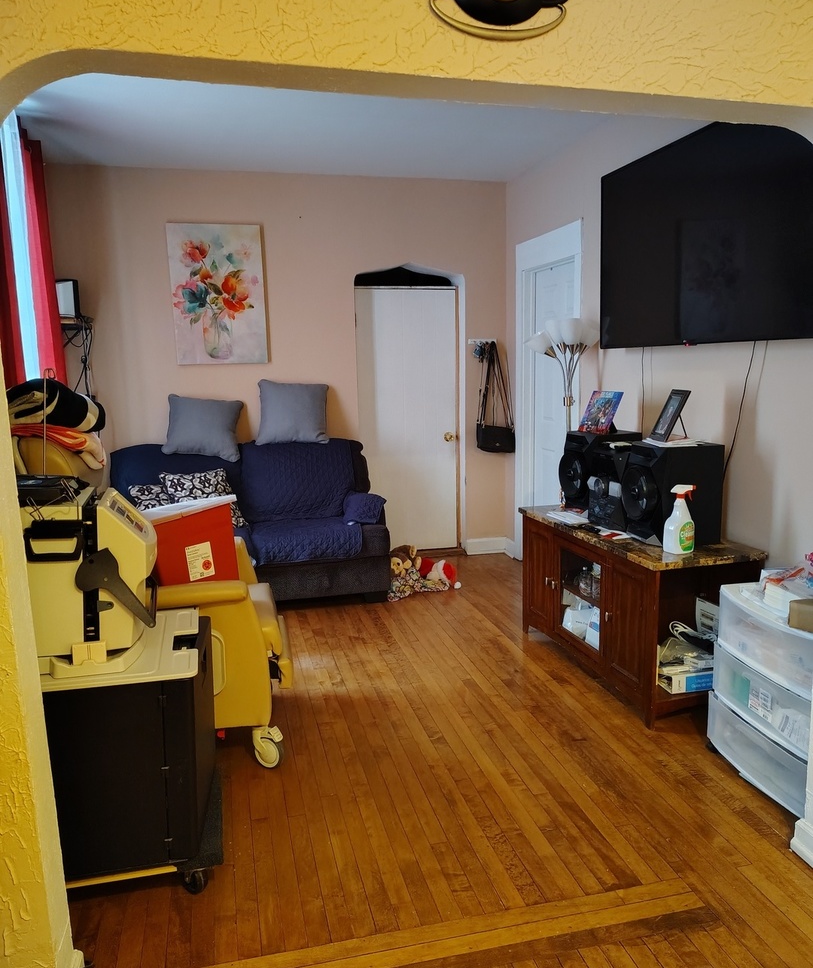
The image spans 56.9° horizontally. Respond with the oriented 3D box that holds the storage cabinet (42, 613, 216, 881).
[{"bbox_3d":[-0.849,0.708,2.120,0.610,0.515,0.560,-3,9,-14],"label":"storage cabinet"}]

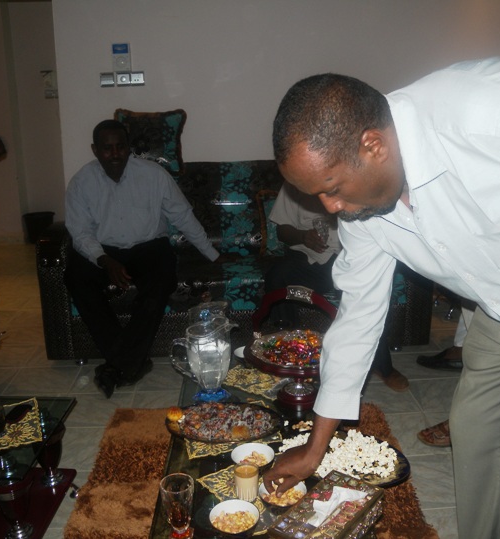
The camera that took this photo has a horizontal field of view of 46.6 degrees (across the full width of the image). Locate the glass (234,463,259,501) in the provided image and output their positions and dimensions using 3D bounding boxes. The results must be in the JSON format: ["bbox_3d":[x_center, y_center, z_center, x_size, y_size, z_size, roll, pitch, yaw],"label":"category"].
[{"bbox_3d":[-0.010,0.480,1.331,0.055,0.077,0.055,-2,15,-3],"label":"glass"}]

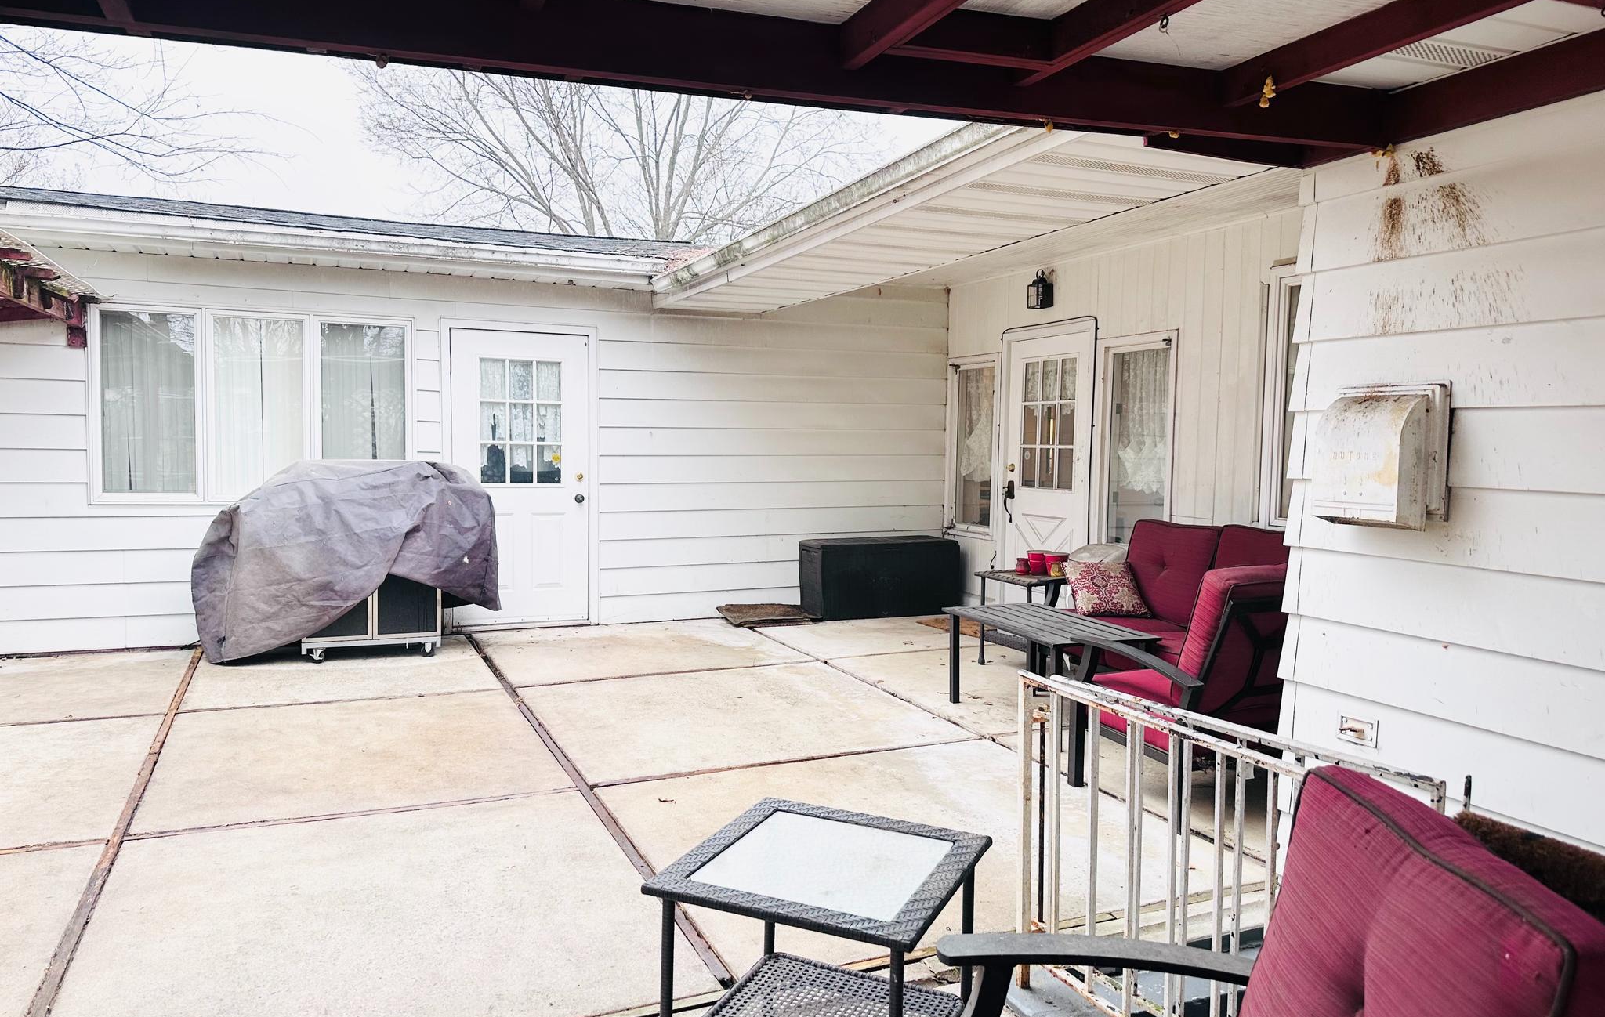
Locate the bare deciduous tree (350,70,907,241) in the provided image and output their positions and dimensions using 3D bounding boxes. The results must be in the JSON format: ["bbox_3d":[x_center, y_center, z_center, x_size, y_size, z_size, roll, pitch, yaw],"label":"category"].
[{"bbox_3d":[-2.928,-6.161,18.659,10.500,12.400,10.000,-1,4,-24],"label":"bare deciduous tree"}]

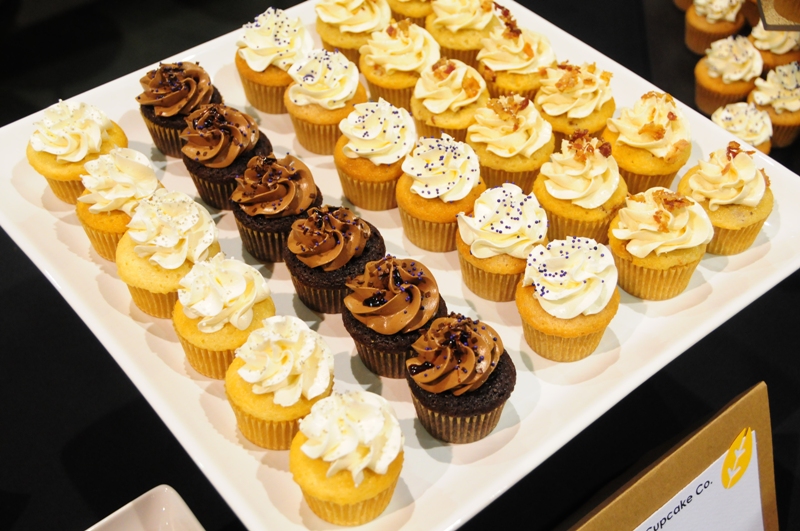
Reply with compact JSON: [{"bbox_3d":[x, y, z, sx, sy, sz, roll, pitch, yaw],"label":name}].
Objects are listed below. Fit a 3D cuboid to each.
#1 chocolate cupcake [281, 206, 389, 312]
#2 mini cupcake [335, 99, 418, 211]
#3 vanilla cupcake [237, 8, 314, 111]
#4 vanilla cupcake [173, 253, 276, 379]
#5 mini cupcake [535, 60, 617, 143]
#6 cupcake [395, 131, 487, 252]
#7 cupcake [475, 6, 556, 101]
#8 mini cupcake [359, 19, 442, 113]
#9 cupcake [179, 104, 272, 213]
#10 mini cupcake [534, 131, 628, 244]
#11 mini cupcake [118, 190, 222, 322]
[{"bbox_3d":[-0.034,-0.006,0.530,0.051,0.055,0.051,1,46,0],"label":"chocolate cupcake"},{"bbox_3d":[-0.014,-0.067,0.585,0.049,0.062,0.049,1,46,0],"label":"mini cupcake"},{"bbox_3d":[-0.076,-0.126,0.623,0.048,0.058,0.048,3,45,0],"label":"vanilla cupcake"},{"bbox_3d":[-0.082,0.022,0.477,0.048,0.054,0.048,3,45,0],"label":"vanilla cupcake"},{"bbox_3d":[0.103,-0.093,0.603,0.047,0.052,0.047,3,45,0],"label":"mini cupcake"},{"bbox_3d":[0.023,-0.043,0.560,0.050,0.064,0.050,1,46,0],"label":"cupcake"},{"bbox_3d":[0.075,-0.130,0.646,0.050,0.064,0.050,1,46,0],"label":"cupcake"},{"bbox_3d":[0.000,-0.128,0.648,0.051,0.056,0.051,1,46,0],"label":"mini cupcake"},{"bbox_3d":[-0.093,-0.061,0.547,0.049,0.055,0.049,1,46,-1],"label":"cupcake"},{"bbox_3d":[0.095,-0.044,0.535,0.049,0.057,0.049,1,46,-1],"label":"mini cupcake"},{"bbox_3d":[-0.112,-0.009,0.492,0.050,0.060,0.050,1,46,-1],"label":"mini cupcake"}]

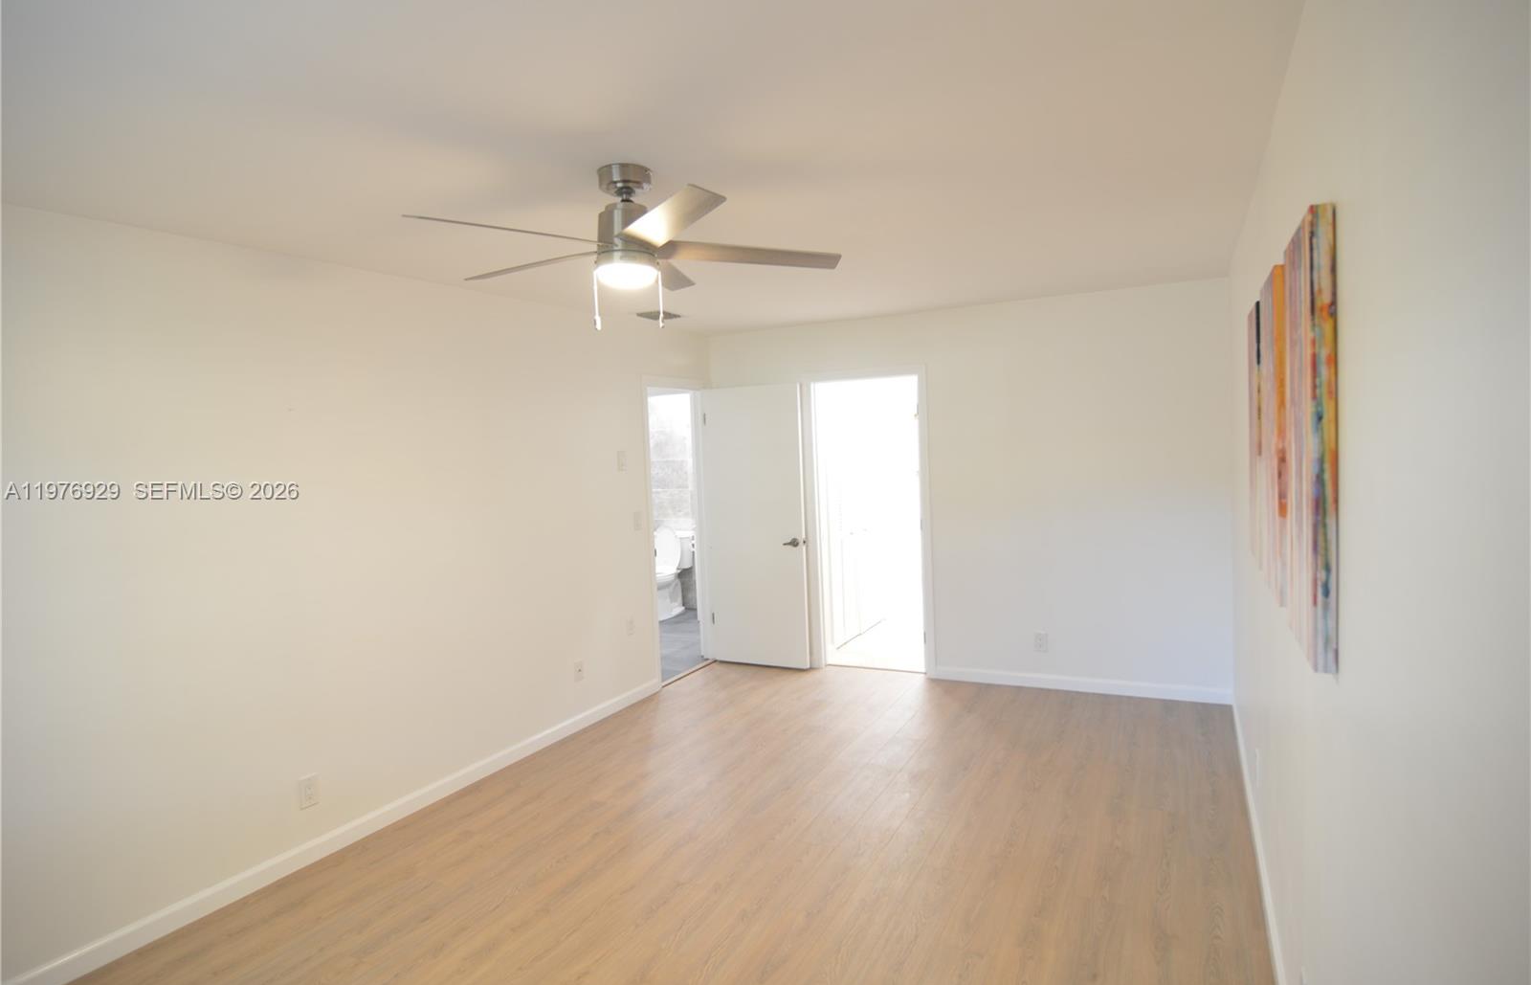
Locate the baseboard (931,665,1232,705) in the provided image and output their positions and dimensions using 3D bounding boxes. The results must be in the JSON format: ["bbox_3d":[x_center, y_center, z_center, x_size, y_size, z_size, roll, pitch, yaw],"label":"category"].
[{"bbox_3d":[1.934,1.206,4.824,1.737,0.082,0.016,-1,4,26],"label":"baseboard"}]

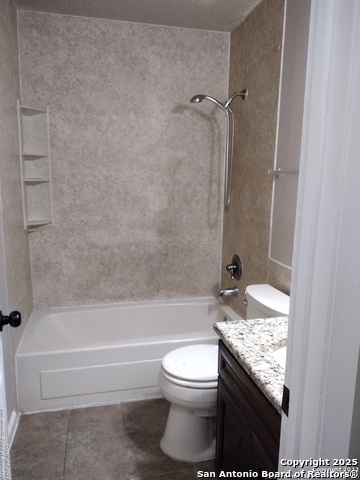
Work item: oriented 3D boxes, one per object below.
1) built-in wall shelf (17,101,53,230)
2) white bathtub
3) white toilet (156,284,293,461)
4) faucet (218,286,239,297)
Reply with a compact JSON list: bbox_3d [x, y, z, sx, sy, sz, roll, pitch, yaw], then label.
[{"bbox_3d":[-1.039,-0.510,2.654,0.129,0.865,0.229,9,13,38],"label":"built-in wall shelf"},{"bbox_3d":[-0.304,0.768,2.739,1.515,0.379,0.760,-2,11,-13],"label":"white bathtub"},{"bbox_3d":[0.245,0.704,2.037,0.718,0.775,0.477,-2,11,-13],"label":"white toilet"},{"bbox_3d":[0.368,0.395,2.849,0.137,0.063,0.058,-2,11,-13],"label":"faucet"}]

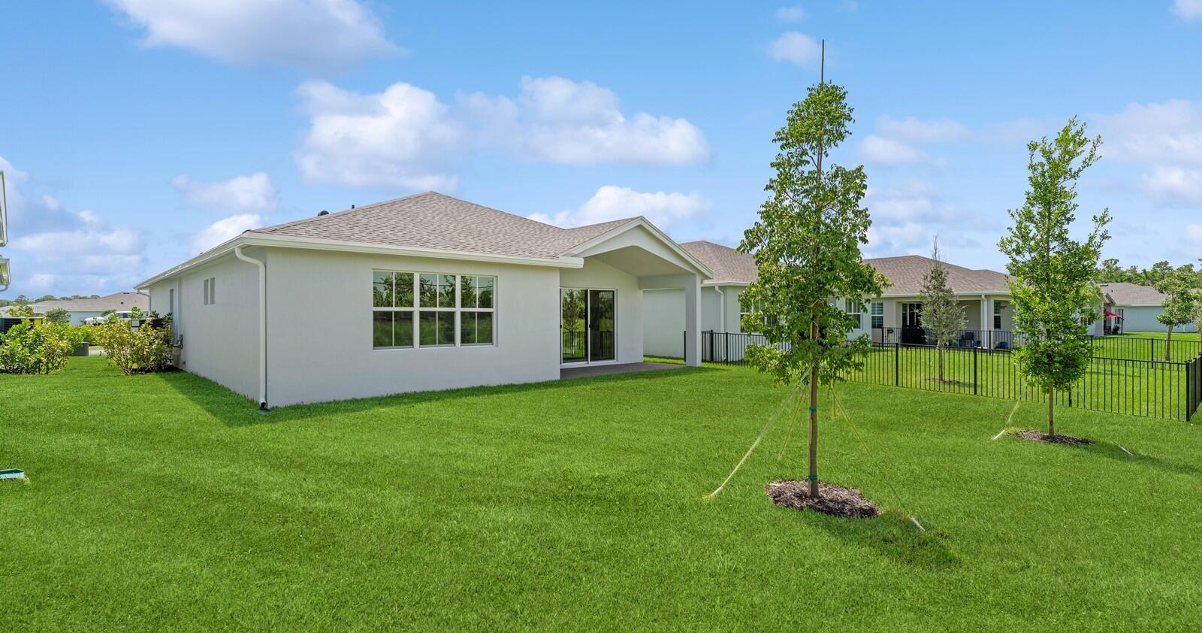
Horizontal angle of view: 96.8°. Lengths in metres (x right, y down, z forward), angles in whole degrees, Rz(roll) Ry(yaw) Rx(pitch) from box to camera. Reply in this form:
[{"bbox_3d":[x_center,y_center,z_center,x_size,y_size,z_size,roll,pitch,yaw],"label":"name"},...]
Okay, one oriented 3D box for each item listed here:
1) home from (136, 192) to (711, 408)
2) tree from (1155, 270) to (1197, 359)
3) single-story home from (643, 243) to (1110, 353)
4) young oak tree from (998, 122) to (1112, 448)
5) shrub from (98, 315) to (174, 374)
[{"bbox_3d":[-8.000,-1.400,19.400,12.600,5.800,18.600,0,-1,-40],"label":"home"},{"bbox_3d":[28.000,-0.100,26.000,1.700,4.350,1.700,0,0,0],"label":"tree"},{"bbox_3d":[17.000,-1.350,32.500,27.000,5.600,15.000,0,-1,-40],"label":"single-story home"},{"bbox_3d":[7.650,-0.630,9.000,1.600,5.300,1.600,0,0,0],"label":"young oak tree"},{"bbox_3d":[-13.500,0.830,15.600,1.900,1.700,1.600,0,-1,-40],"label":"shrub"}]

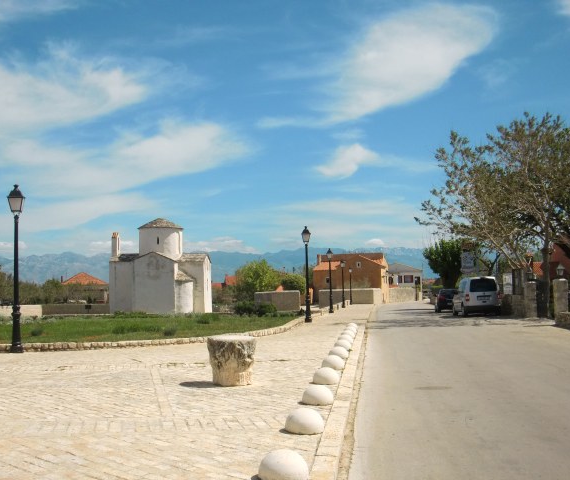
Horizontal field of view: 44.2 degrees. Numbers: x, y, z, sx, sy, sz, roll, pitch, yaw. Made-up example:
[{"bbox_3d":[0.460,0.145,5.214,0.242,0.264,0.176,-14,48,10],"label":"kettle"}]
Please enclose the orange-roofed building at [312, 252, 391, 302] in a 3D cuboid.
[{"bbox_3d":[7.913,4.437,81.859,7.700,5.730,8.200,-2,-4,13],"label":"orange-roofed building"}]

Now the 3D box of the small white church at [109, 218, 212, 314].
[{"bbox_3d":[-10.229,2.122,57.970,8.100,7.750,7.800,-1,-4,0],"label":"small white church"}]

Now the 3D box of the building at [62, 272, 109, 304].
[{"bbox_3d":[-36.918,8.912,129.647,9.000,5.830,9.000,-1,-4,-6],"label":"building"}]

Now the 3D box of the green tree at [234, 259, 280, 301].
[{"bbox_3d":[-2.857,4.465,73.841,5.100,5.040,5.000,-1,-4,0],"label":"green tree"}]

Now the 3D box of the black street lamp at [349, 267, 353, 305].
[{"bbox_3d":[6.610,4.565,70.260,0.400,3.850,0.400,-1,-4,0],"label":"black street lamp"}]

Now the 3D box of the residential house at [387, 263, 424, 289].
[{"bbox_3d":[20.131,7.208,119.744,8.000,6.410,8.000,-2,-4,9],"label":"residential house"}]

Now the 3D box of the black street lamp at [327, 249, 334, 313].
[{"bbox_3d":[2.738,2.451,42.003,0.400,3.850,0.400,-1,-4,0],"label":"black street lamp"}]

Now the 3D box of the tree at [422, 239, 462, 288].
[{"bbox_3d":[12.807,2.467,55.943,3.800,5.170,3.800,-1,-4,0],"label":"tree"}]

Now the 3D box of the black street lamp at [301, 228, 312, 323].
[{"bbox_3d":[0.896,1.386,28.236,0.400,3.850,0.400,-1,-4,0],"label":"black street lamp"}]

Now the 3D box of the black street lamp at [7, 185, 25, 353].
[{"bbox_3d":[-6.142,0.662,16.101,0.400,3.850,0.400,-1,-4,0],"label":"black street lamp"}]

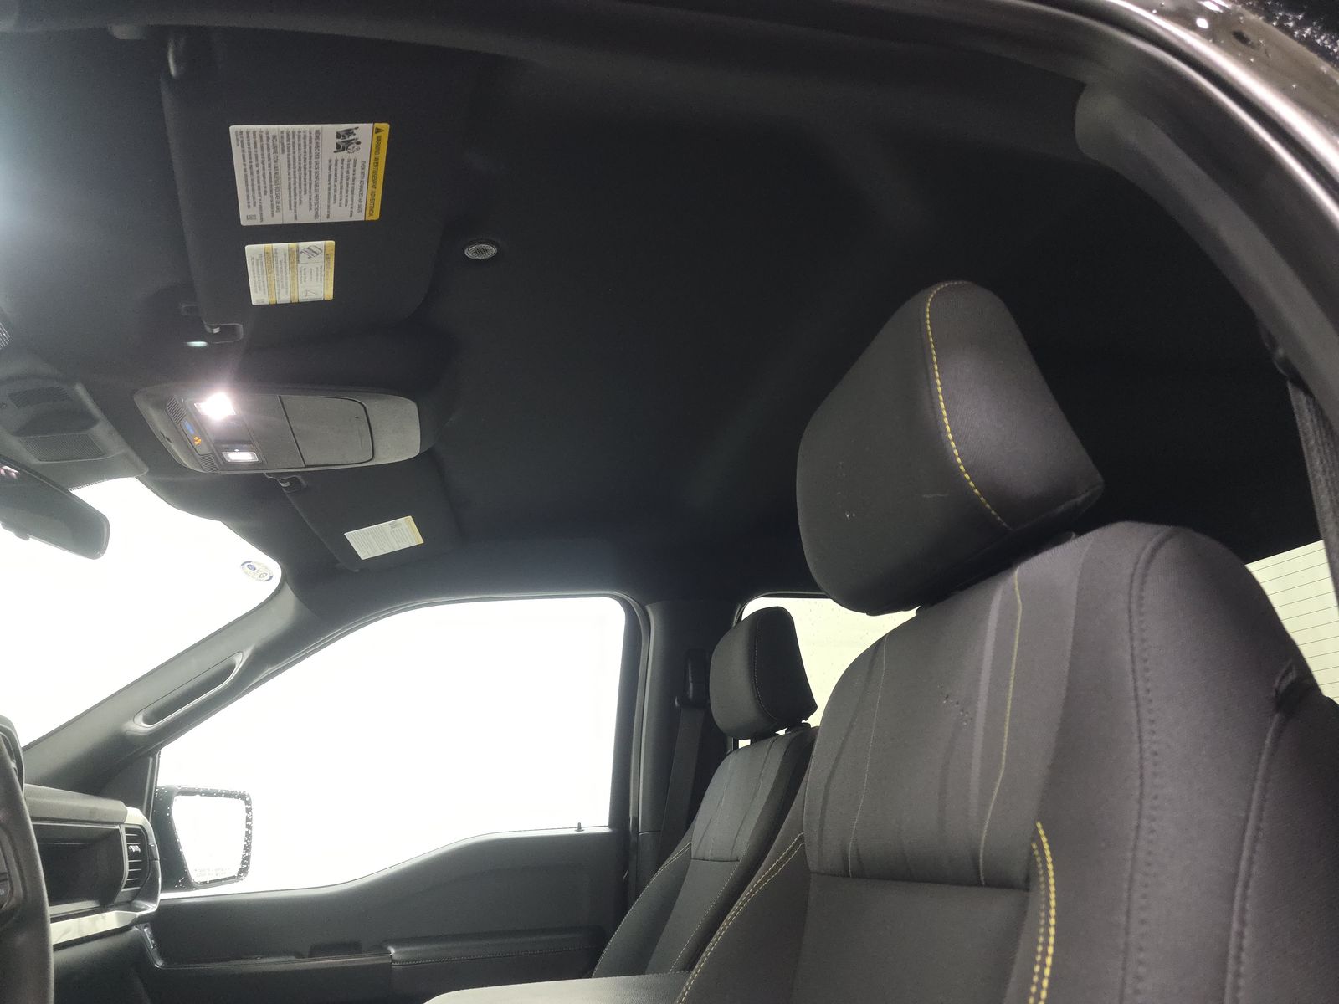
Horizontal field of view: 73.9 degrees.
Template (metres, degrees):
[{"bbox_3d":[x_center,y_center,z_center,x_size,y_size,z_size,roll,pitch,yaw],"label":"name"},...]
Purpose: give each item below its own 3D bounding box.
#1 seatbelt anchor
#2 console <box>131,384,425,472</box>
[{"bbox_3d":[0.047,0.368,1.848,0.062,0.118,0.042,3,-8,-14],"label":"seatbelt anchor"},{"bbox_3d":[-0.461,-0.104,1.109,0.295,0.042,0.225,-3,-19,-16],"label":"console"}]

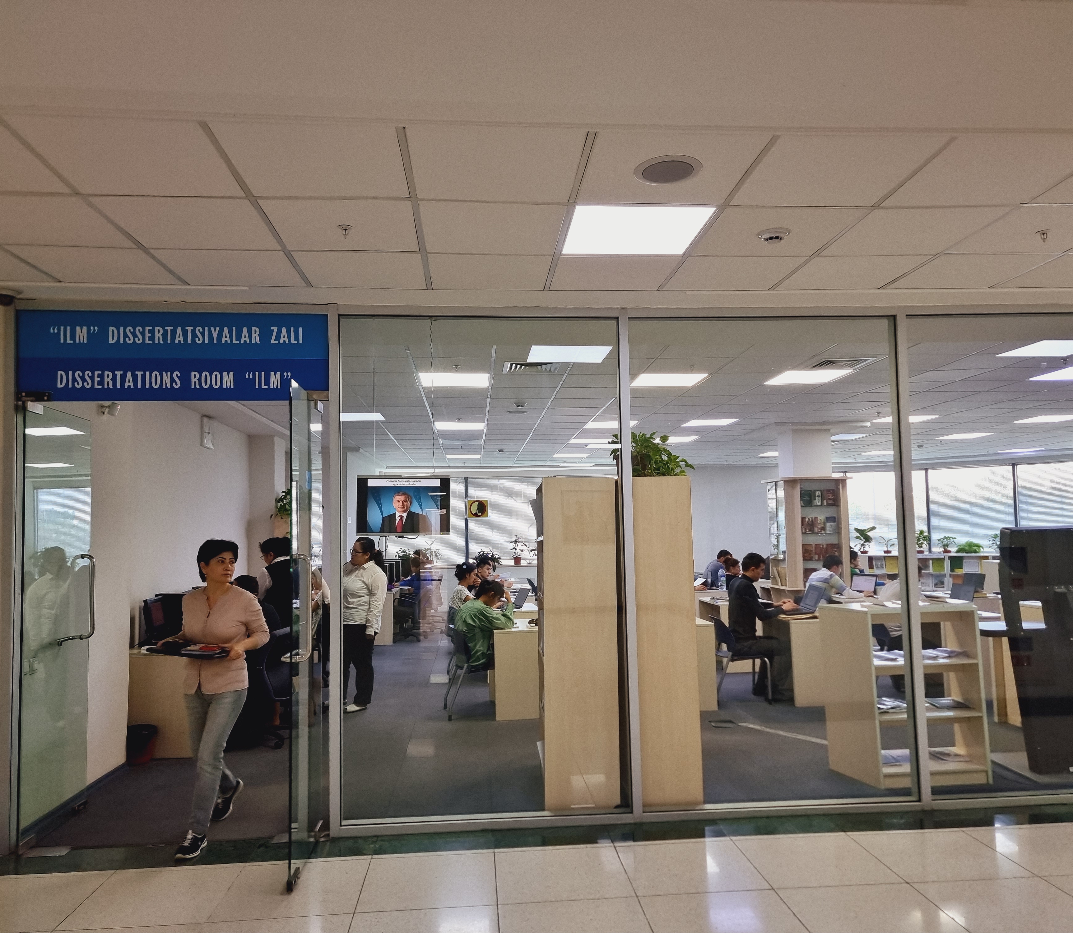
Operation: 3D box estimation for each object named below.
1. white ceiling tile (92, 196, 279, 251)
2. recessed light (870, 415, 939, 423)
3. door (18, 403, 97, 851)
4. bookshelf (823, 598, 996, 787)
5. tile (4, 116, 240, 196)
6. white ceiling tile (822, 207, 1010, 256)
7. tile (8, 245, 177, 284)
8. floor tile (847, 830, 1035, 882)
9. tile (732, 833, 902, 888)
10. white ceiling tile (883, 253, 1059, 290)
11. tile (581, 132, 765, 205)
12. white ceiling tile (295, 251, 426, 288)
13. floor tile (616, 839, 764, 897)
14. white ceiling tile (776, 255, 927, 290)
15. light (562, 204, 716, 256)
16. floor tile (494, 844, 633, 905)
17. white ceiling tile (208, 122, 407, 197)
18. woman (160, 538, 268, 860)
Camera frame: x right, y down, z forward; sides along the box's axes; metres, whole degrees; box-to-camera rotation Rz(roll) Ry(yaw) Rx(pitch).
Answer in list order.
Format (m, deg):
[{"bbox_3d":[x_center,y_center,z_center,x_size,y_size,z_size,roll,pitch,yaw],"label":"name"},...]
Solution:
[{"bbox_3d":[-1.376,-0.977,3.464,0.595,0.020,0.600,-1,-4,-5],"label":"white ceiling tile"},{"bbox_3d":[4.423,-0.564,10.397,0.590,0.030,0.590,-1,-4,-4],"label":"recessed light"},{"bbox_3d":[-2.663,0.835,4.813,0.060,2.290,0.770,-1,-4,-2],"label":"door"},{"bbox_3d":[2.347,1.433,5.540,0.730,1.050,0.540,0,-4,-12],"label":"bookshelf"},{"bbox_3d":[-1.350,-1.048,2.913,0.588,0.025,0.560,-1,-4,-4],"label":"tile"},{"bbox_3d":[1.616,-1.017,3.724,0.580,0.015,0.590,-1,-4,-4],"label":"white ceiling tile"},{"bbox_3d":[-2.040,-0.948,4.029,0.588,0.025,0.561,-1,-4,-4],"label":"tile"},{"bbox_3d":[1.911,1.858,4.133,0.600,0.015,0.600,-1,-5,-4],"label":"floor tile"},{"bbox_3d":[1.311,1.866,4.092,0.600,0.015,0.600,-1,-5,-4],"label":"tile"},{"bbox_3d":[2.158,-0.978,4.320,0.590,0.020,0.570,-1,-5,-4],"label":"white ceiling tile"},{"bbox_3d":[0.458,-1.052,3.036,0.590,0.020,0.590,-1,-5,-4],"label":"tile"},{"bbox_3d":[-0.824,-0.940,4.106,0.595,0.020,0.570,-1,-4,-5],"label":"white ceiling tile"},{"bbox_3d":[0.711,1.874,4.031,0.595,0.015,0.600,-1,-4,-5],"label":"floor tile"},{"bbox_3d":[1.562,-0.970,4.289,0.590,0.020,0.570,-1,-5,-4],"label":"white ceiling tile"},{"bbox_3d":[0.406,-1.007,3.639,0.588,0.040,0.588,-1,-4,-4],"label":"light"},{"bbox_3d":[0.115,1.882,3.983,0.595,0.015,0.600,-1,-4,-5],"label":"floor tile"},{"bbox_3d":[-0.751,-1.055,2.963,0.588,0.025,0.560,-1,-4,-4],"label":"white ceiling tile"},{"bbox_3d":[-1.746,1.186,4.690,0.500,1.570,0.680,-2,-4,9],"label":"woman"}]

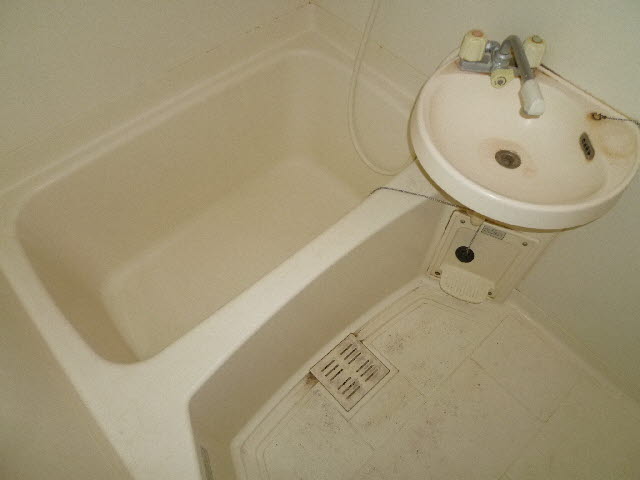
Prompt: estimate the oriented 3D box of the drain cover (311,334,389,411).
[{"bbox_3d":[0.086,0.373,1.306,0.160,0.010,0.151,-37,62,-22],"label":"drain cover"}]

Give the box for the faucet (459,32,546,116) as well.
[{"bbox_3d":[0.359,-0.340,0.911,0.163,0.087,0.157,6,55,5],"label":"faucet"}]

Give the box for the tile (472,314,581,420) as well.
[{"bbox_3d":[0.578,0.365,1.306,0.175,0.010,0.248,-37,62,-22],"label":"tile"}]

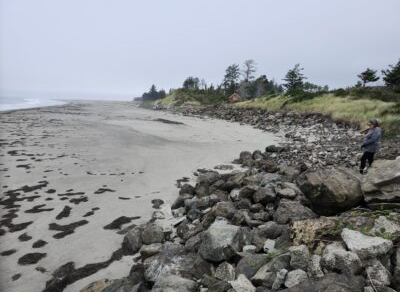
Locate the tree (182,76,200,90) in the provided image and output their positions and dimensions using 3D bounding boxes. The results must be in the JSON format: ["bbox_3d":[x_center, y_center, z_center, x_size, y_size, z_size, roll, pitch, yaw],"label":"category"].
[{"bbox_3d":[-2.814,-20.527,88.000,6.000,5.500,5.500,1,11,-2],"label":"tree"}]

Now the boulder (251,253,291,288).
[{"bbox_3d":[0.904,1.581,3.397,0.568,0.307,0.341,-6,13,-32],"label":"boulder"}]

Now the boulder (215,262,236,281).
[{"bbox_3d":[0.355,1.765,3.737,0.300,0.199,0.270,2,11,6],"label":"boulder"}]

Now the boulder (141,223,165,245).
[{"bbox_3d":[-0.858,1.564,4.750,0.430,0.380,0.420,-1,11,-11],"label":"boulder"}]

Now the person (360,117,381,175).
[{"bbox_3d":[5.030,0.020,7.890,0.500,1.660,0.500,3,11,11],"label":"person"}]

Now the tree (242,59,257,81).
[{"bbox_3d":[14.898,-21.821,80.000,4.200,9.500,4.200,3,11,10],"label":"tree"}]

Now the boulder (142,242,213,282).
[{"bbox_3d":[-0.343,1.794,4.120,1.010,0.471,0.626,0,11,-5],"label":"boulder"}]

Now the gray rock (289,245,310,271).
[{"bbox_3d":[1.282,1.435,3.429,0.262,0.293,0.262,6,12,22],"label":"gray rock"}]

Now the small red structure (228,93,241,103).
[{"bbox_3d":[9.735,-13.600,75.000,3.500,3.000,4.000,6,12,22],"label":"small red structure"}]

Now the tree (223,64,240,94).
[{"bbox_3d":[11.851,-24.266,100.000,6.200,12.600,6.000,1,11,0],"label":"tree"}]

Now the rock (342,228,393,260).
[{"bbox_3d":[2.192,1.297,3.500,0.680,0.370,0.480,9,13,34],"label":"rock"}]

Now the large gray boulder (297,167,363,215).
[{"bbox_3d":[3.035,1.066,6.267,1.367,1.069,1.162,7,13,27],"label":"large gray boulder"}]

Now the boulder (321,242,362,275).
[{"bbox_3d":[1.730,1.376,3.250,0.510,0.380,0.420,8,13,30],"label":"boulder"}]

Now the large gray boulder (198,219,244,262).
[{"bbox_3d":[0.311,1.369,3.850,0.670,0.550,0.600,2,11,5],"label":"large gray boulder"}]

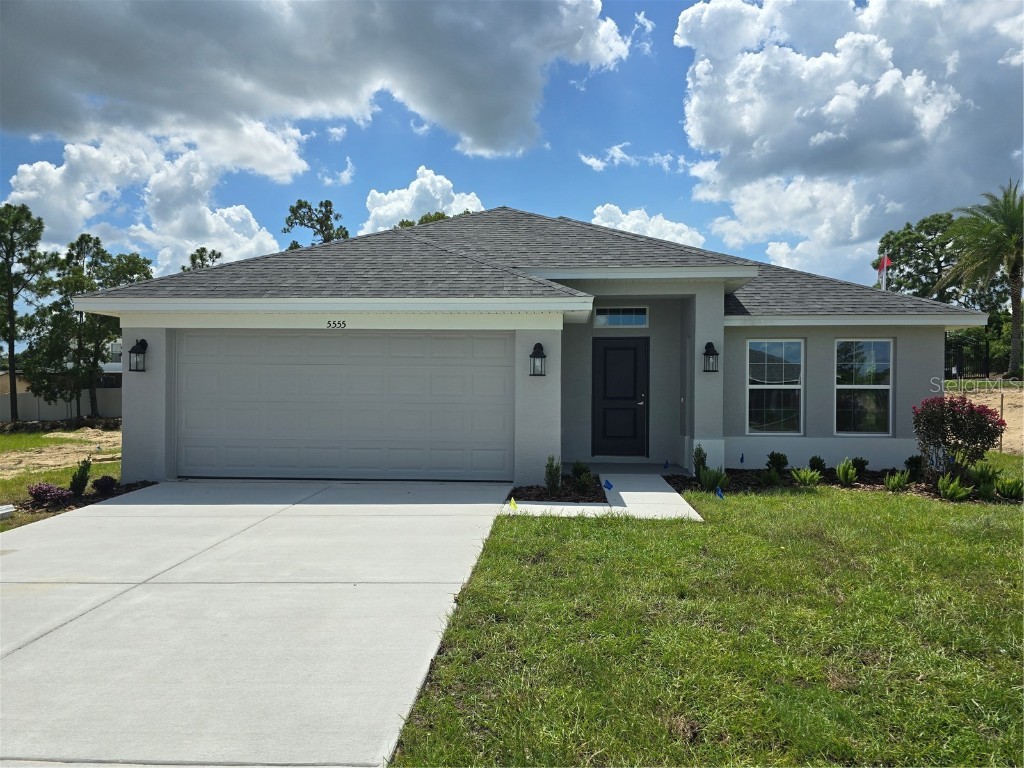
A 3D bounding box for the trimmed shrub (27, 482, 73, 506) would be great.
[{"bbox_3d":[-5.676,1.356,8.350,0.540,0.290,0.470,0,0,4],"label":"trimmed shrub"}]

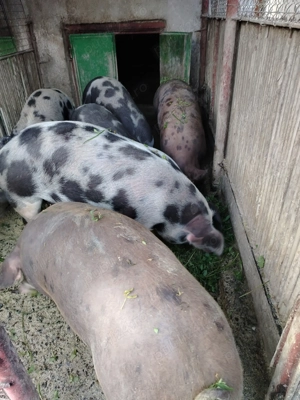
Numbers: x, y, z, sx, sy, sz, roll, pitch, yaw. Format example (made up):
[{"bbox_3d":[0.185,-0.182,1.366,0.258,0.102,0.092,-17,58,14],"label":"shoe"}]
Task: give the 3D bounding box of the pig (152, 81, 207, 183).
[{"bbox_3d":[0.239,-0.545,2.353,0.375,0.750,1.462,-5,34,-2],"label":"pig"}]

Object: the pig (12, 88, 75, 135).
[{"bbox_3d":[-0.938,-0.507,2.439,0.394,0.725,1.350,-4,34,0],"label":"pig"}]

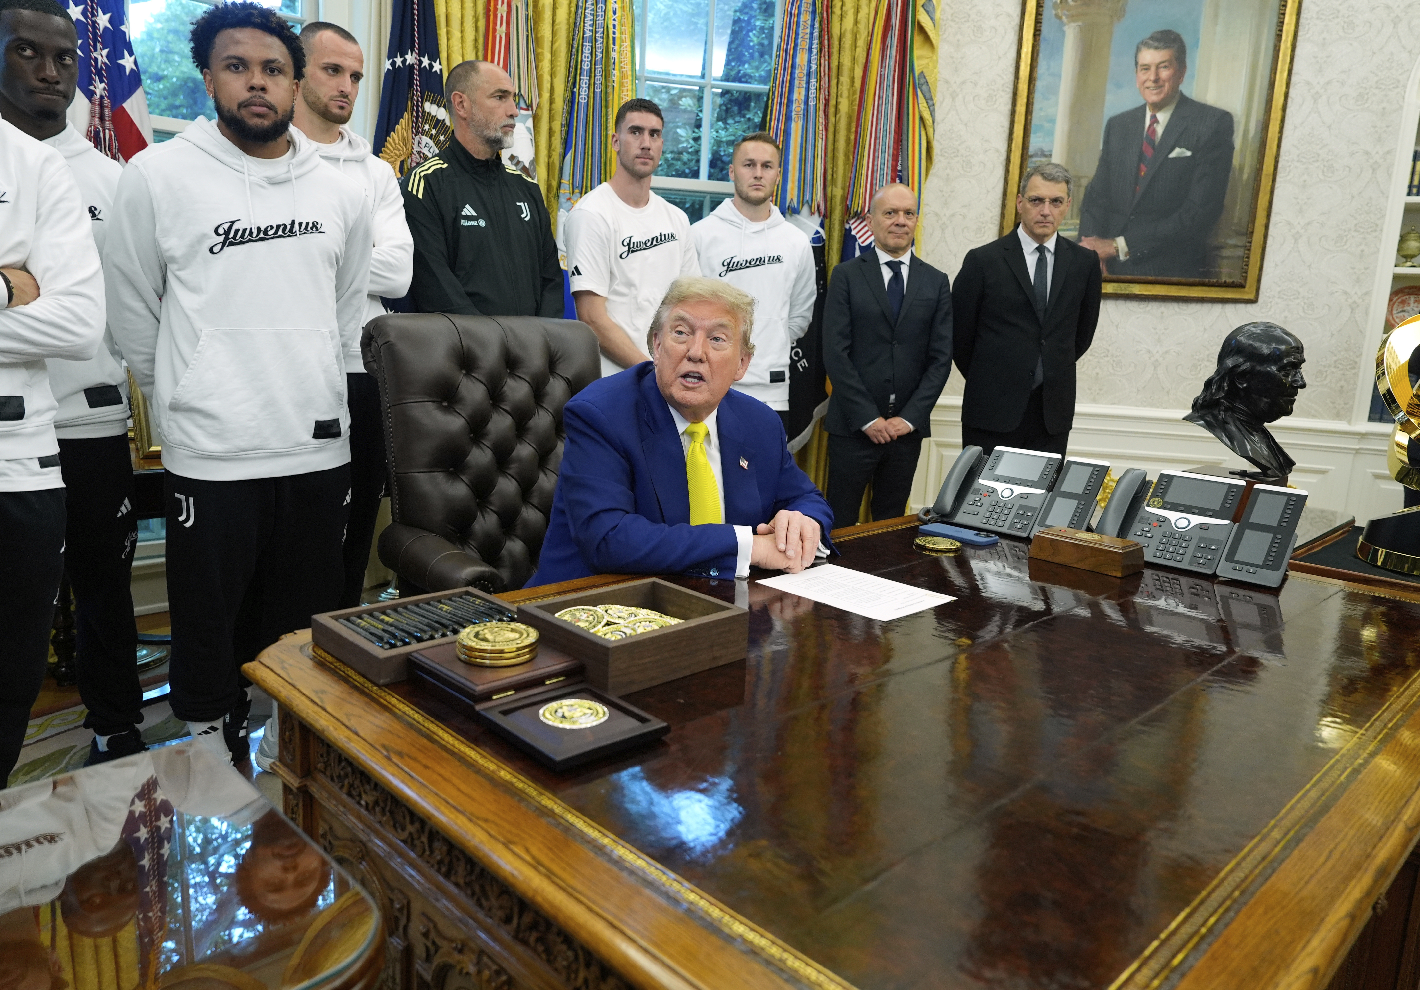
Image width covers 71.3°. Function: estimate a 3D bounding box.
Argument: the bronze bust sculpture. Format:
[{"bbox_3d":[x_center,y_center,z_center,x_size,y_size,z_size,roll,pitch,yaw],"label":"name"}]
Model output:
[{"bbox_3d":[1.344,-0.234,2.490,0.220,0.380,0.270,-7,14,-39],"label":"bronze bust sculpture"}]

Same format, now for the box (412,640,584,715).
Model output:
[{"bbox_3d":[-0.266,0.225,1.239,0.152,0.034,0.152,-8,15,-44],"label":"box"}]

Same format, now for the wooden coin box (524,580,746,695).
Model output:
[{"bbox_3d":[-0.105,0.191,1.370,0.243,0.066,0.200,-8,15,-44],"label":"wooden coin box"}]

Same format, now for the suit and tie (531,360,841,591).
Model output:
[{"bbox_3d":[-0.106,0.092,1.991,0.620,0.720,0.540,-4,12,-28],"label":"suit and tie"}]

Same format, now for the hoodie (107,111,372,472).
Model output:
[{"bbox_3d":[-1.107,-0.460,2.395,0.580,0.810,0.320,-5,13,-35],"label":"hoodie"}]

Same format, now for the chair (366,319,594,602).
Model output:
[{"bbox_3d":[-0.372,0.219,2.386,0.700,1.260,0.750,-8,15,-44],"label":"chair"}]

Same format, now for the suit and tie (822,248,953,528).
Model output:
[{"bbox_3d":[0.595,-0.112,3.537,0.470,1.450,0.290,3,11,4],"label":"suit and tie"}]

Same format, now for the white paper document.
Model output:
[{"bbox_3d":[0.256,0.167,1.743,0.279,0.002,0.216,13,15,43],"label":"white paper document"}]

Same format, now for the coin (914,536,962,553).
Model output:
[{"bbox_3d":[0.487,0.103,2.114,0.097,0.008,0.097,2,11,0],"label":"coin"}]

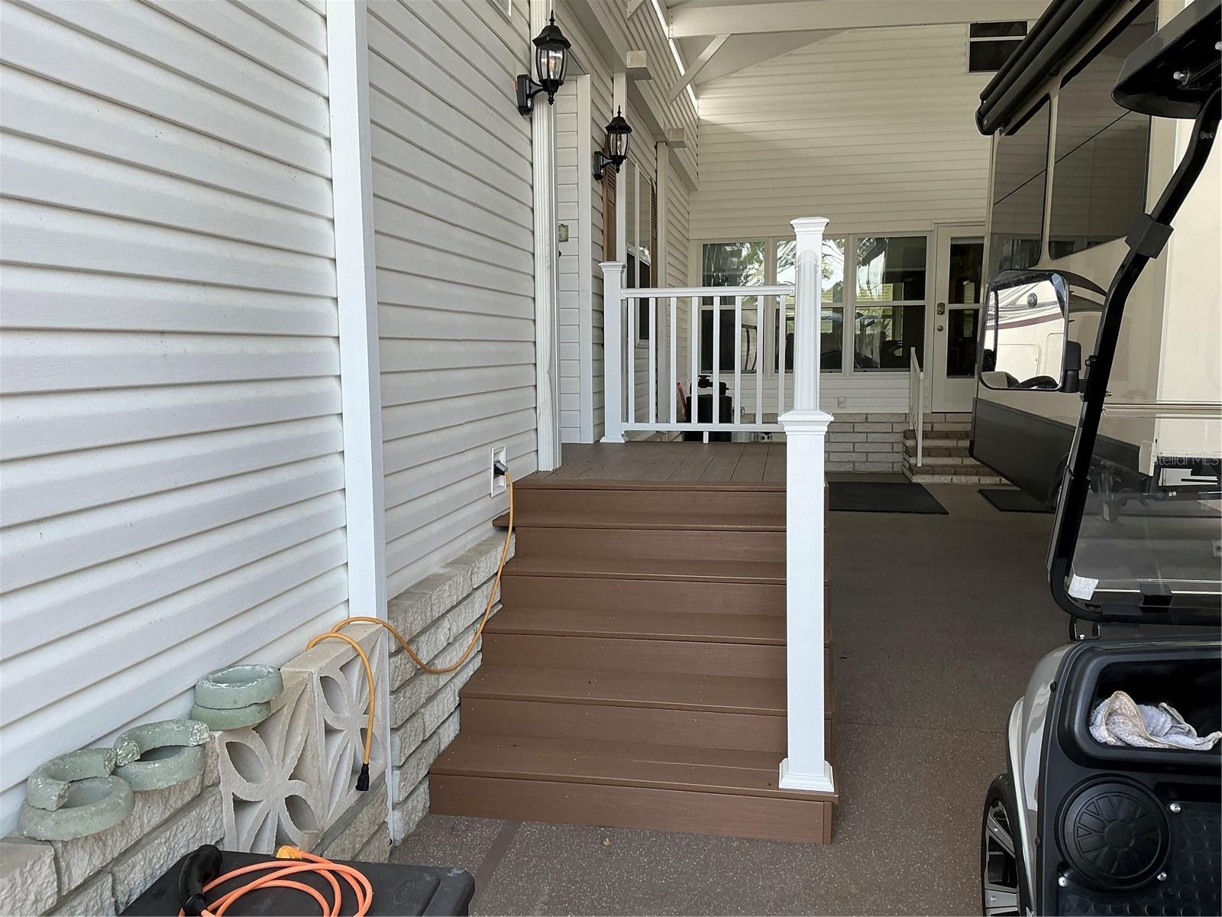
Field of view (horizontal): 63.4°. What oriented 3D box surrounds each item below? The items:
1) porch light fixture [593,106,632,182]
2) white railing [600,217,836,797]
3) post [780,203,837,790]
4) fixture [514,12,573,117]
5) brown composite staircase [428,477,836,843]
[{"bbox_3d":[0.024,-1.877,5.909,0.230,0.426,0.164,1,6,10],"label":"porch light fixture"},{"bbox_3d":[0.303,-0.114,4.495,1.307,1.802,3.328,1,6,10],"label":"white railing"},{"bbox_3d":[0.576,0.144,2.857,0.155,1.626,0.155,1,6,10],"label":"post"},{"bbox_3d":[-0.277,-1.704,4.282,0.230,0.426,0.164,1,6,10],"label":"fixture"},{"bbox_3d":[0.159,0.602,3.600,1.251,0.869,1.431,1,6,10],"label":"brown composite staircase"}]

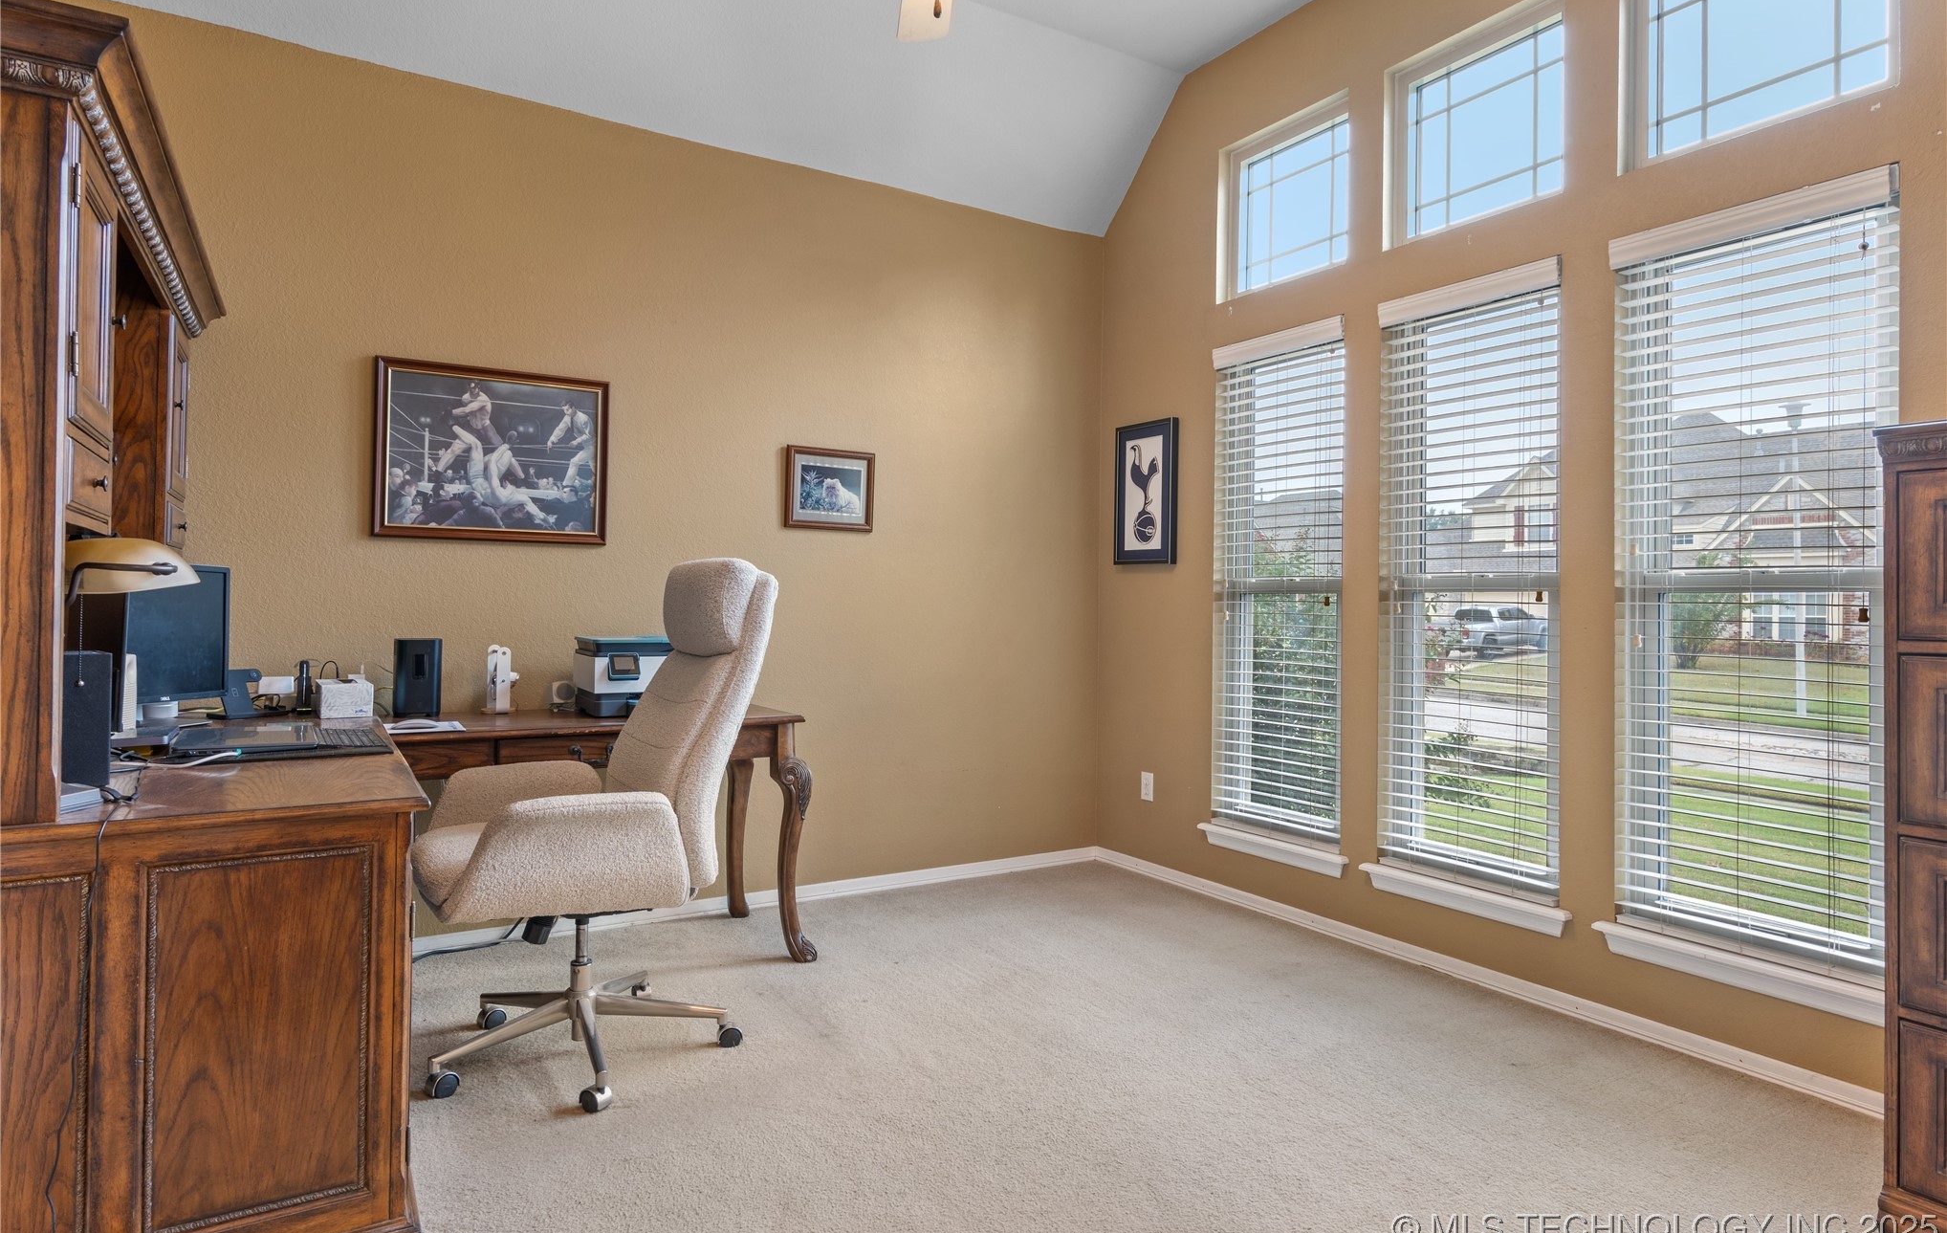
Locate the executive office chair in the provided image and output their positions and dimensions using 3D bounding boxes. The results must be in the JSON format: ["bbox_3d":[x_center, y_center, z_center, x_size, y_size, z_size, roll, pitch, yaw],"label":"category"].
[{"bbox_3d":[-0.915,0.458,2.514,0.780,1.210,0.670,1,0,-34],"label":"executive office chair"}]

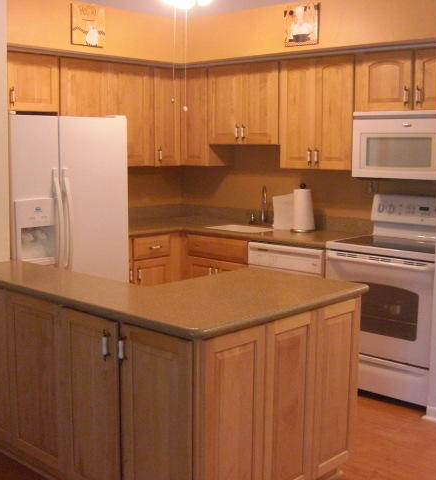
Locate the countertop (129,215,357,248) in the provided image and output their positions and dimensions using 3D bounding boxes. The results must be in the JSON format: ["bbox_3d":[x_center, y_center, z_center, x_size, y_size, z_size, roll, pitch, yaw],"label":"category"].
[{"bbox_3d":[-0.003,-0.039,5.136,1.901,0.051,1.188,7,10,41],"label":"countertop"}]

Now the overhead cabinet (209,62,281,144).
[{"bbox_3d":[0.291,-1.016,5.324,0.680,0.589,0.322,7,10,41],"label":"overhead cabinet"}]

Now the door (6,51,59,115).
[{"bbox_3d":[-1.204,-1.015,4.580,0.025,0.373,0.393,7,11,43],"label":"door"}]

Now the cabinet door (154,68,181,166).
[{"bbox_3d":[-0.398,-0.956,5.486,0.025,0.755,0.283,7,11,43],"label":"cabinet door"}]

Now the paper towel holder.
[{"bbox_3d":[0.610,-0.228,4.985,0.172,0.340,0.172,0,8,0],"label":"paper towel holder"}]

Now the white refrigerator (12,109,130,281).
[{"bbox_3d":[-1.163,0.073,4.470,0.861,1.713,0.846,7,10,41],"label":"white refrigerator"}]

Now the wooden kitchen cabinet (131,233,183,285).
[{"bbox_3d":[-0.667,0.372,5.422,0.604,0.861,0.530,7,10,41],"label":"wooden kitchen cabinet"}]

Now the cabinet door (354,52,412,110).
[{"bbox_3d":[1.024,-0.970,4.339,0.391,0.348,0.030,7,11,42],"label":"cabinet door"}]

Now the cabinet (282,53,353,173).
[{"bbox_3d":[0.760,-0.853,4.802,0.593,0.730,0.332,7,11,42],"label":"cabinet"}]

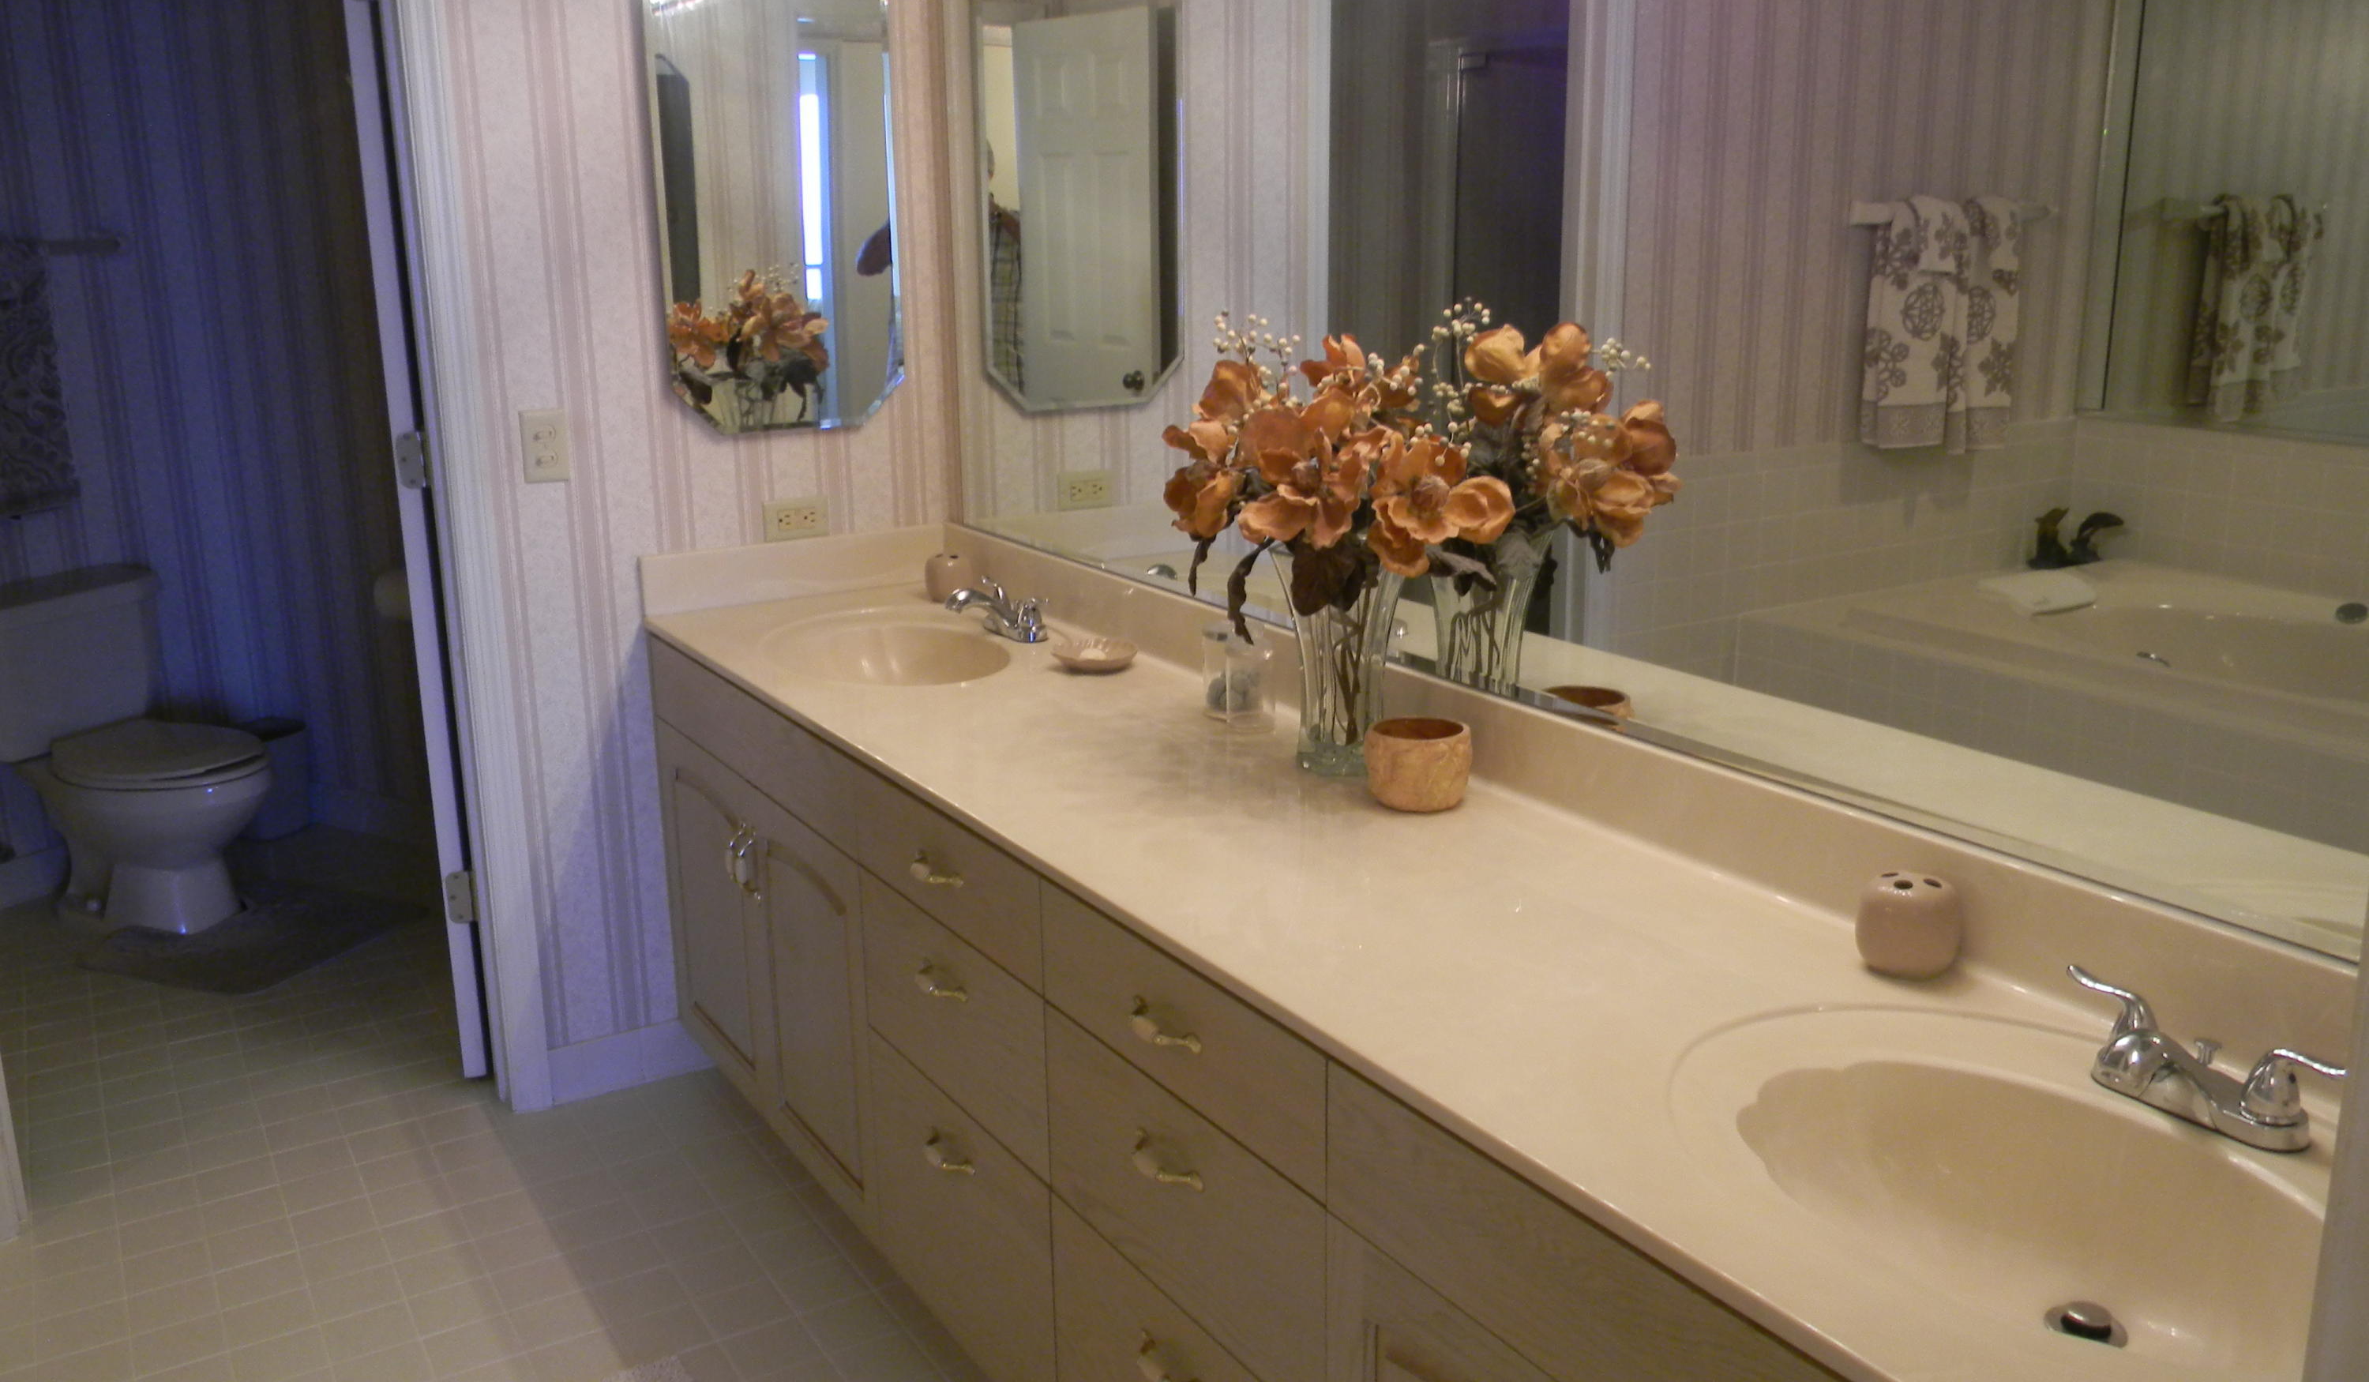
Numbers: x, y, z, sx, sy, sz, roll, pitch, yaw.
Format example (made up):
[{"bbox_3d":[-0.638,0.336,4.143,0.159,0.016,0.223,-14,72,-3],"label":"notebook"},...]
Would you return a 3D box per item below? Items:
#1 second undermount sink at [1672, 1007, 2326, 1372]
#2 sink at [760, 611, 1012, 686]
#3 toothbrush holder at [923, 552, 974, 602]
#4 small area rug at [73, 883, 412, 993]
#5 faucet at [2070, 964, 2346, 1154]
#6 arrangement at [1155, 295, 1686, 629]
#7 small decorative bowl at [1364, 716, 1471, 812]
[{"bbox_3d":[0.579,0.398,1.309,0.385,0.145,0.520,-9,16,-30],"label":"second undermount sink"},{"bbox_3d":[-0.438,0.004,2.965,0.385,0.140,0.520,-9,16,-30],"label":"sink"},{"bbox_3d":[-0.409,-0.198,3.340,0.086,0.077,0.086,-1,14,0],"label":"toothbrush holder"},{"bbox_3d":[-1.983,0.509,4.116,0.540,0.016,0.570,5,15,22],"label":"small area rug"},{"bbox_3d":[0.712,0.265,1.370,0.165,0.090,0.205,-9,16,-30],"label":"faucet"},{"bbox_3d":[0.190,-0.227,2.188,0.370,0.400,0.440,-9,16,-30],"label":"arrangement"},{"bbox_3d":[0.262,0.083,2.147,0.120,0.085,0.120,-1,14,0],"label":"small decorative bowl"}]

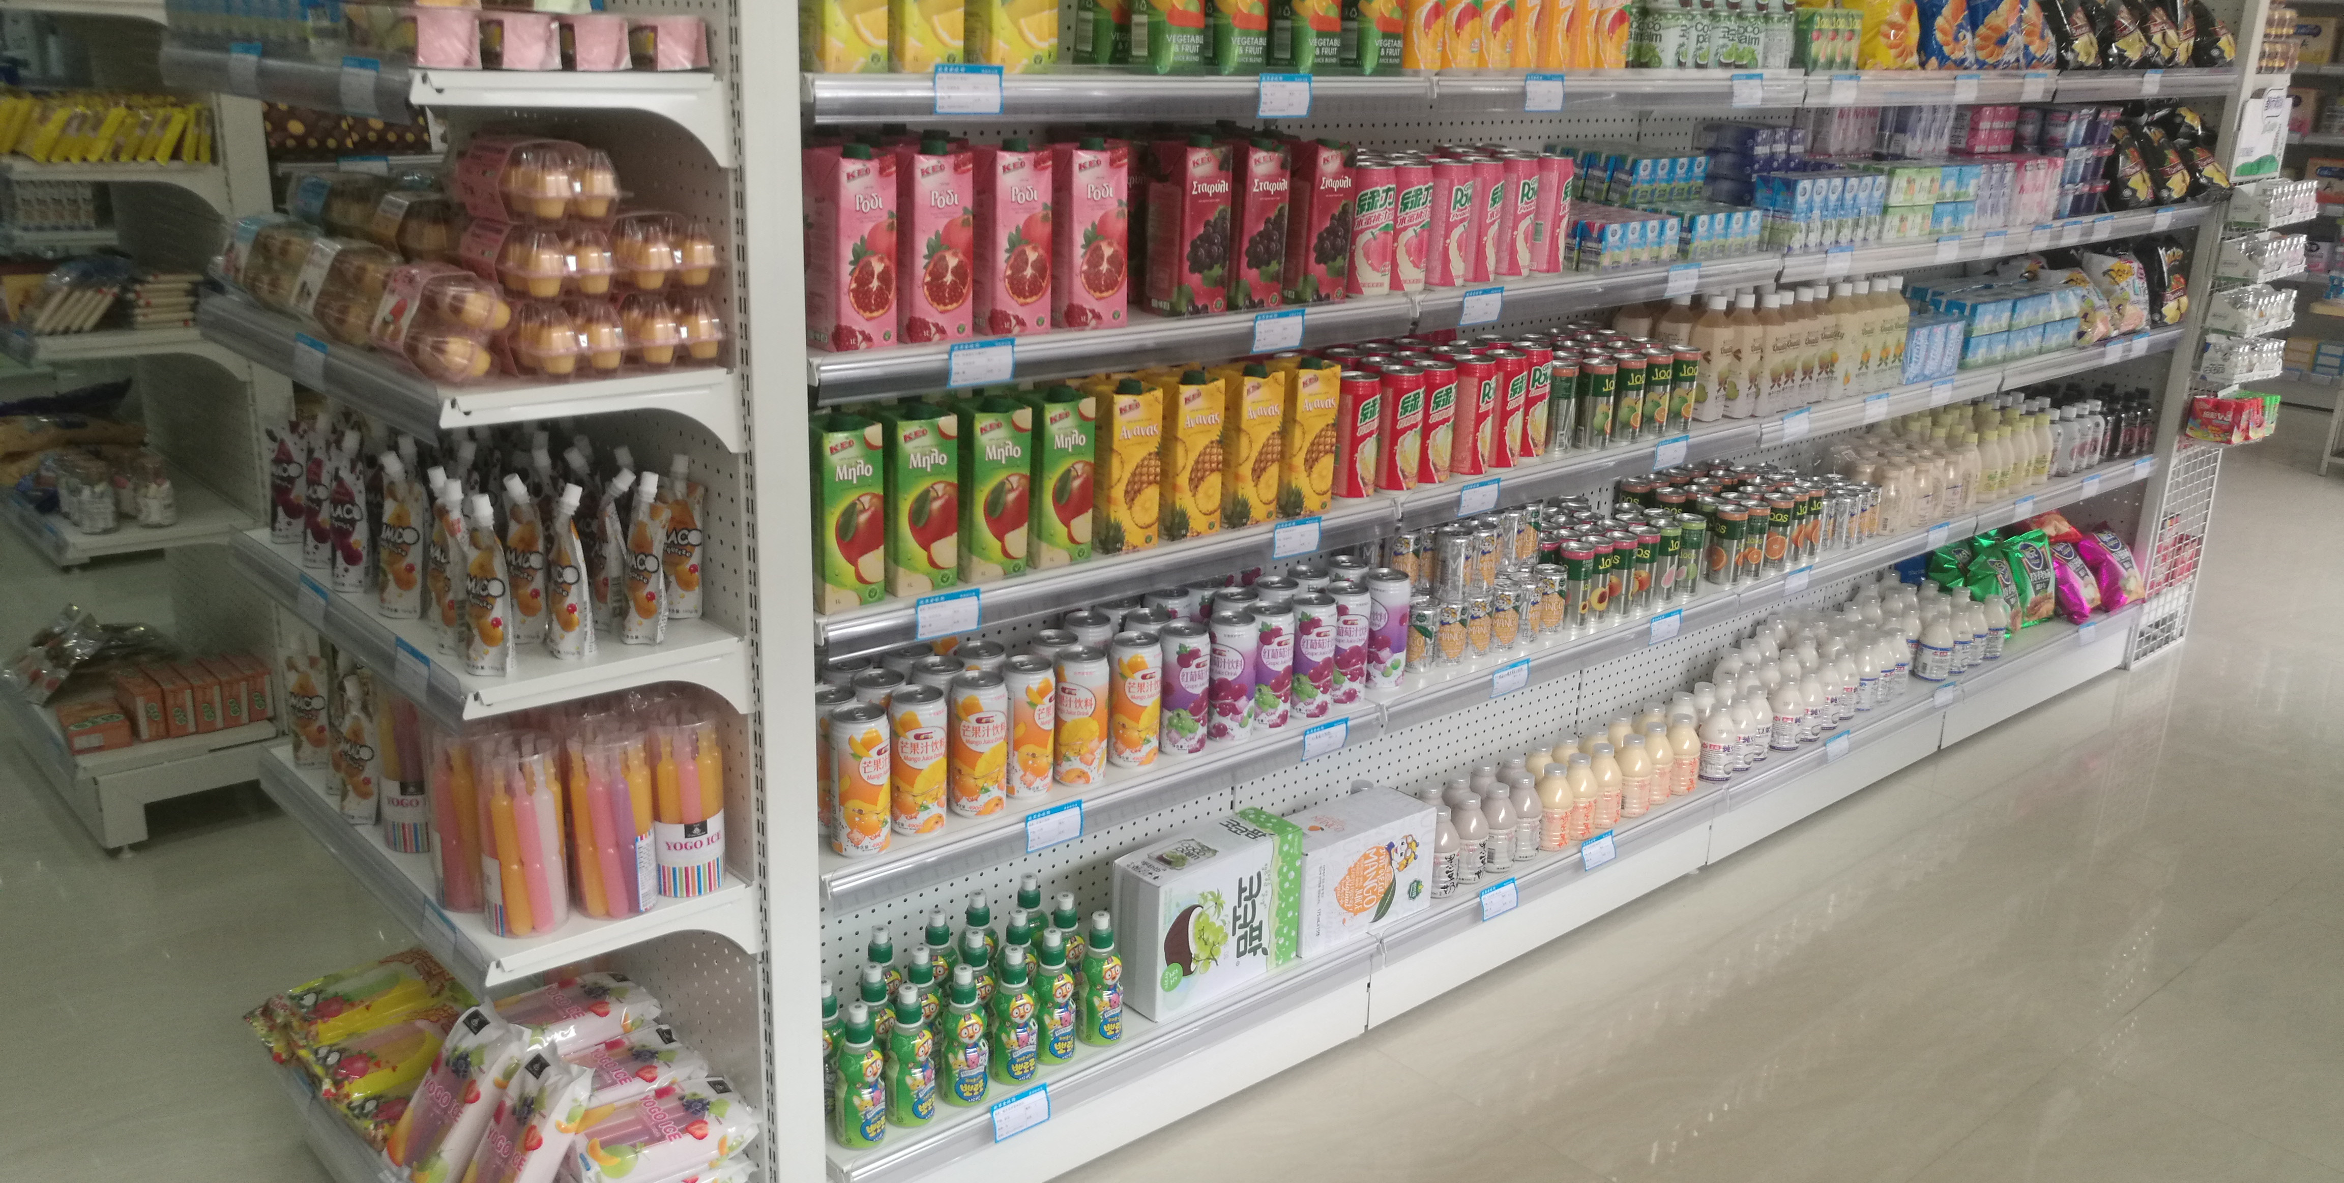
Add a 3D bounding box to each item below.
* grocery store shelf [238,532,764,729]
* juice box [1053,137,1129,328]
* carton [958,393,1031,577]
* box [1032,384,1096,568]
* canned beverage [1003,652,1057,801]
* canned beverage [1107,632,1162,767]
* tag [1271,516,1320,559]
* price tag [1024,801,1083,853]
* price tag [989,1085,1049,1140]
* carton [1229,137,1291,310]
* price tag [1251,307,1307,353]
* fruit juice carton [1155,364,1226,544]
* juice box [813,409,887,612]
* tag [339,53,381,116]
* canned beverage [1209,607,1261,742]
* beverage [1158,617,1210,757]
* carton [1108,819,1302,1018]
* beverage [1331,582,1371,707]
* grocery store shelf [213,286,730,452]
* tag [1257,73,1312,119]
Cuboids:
[{"bbox_3d":[-0.791,0.019,2.050,0.300,0.091,0.748,-13,23,-39],"label":"grocery store shelf"},{"bbox_3d":[-0.100,-0.418,2.118,0.071,0.216,0.071,-8,21,-29],"label":"juice box"},{"bbox_3d":[-0.216,-0.124,2.106,0.075,0.212,0.075,-11,22,-36],"label":"carton"},{"bbox_3d":[-0.144,-0.139,2.157,0.074,0.210,0.069,-12,22,-38],"label":"box"},{"bbox_3d":[-0.175,0.167,2.241,0.066,0.168,0.066,2,18,-1],"label":"canned beverage"},{"bbox_3d":[-0.046,0.139,2.334,0.066,0.168,0.066,2,18,-1],"label":"canned beverage"},{"bbox_3d":[0.164,-0.068,2.371,0.083,0.046,0.005,-13,24,-40],"label":"tag"},{"bbox_3d":[-0.142,0.288,2.239,0.086,0.047,0.005,-13,23,-40],"label":"price tag"},{"bbox_3d":[-0.186,0.643,2.252,0.083,0.046,0.005,-13,16,-40],"label":"price tag"},{"bbox_3d":[0.093,-0.460,2.281,0.074,0.208,0.072,-13,23,-40],"label":"carton"},{"bbox_3d":[0.132,-0.320,2.250,0.084,0.047,0.005,-13,28,-39],"label":"price tag"},{"bbox_3d":[0.015,-0.181,2.330,0.071,0.216,0.071,-11,22,-35],"label":"fruit juice carton"},{"bbox_3d":[-0.366,-0.092,1.987,0.075,0.212,0.075,-15,25,-42],"label":"juice box"},{"bbox_3d":[-0.686,-0.426,1.544,0.007,0.051,0.089,-13,23,-39],"label":"tag"},{"bbox_3d":[0.079,0.114,2.472,0.066,0.168,0.066,2,18,-1],"label":"canned beverage"},{"bbox_3d":[0.018,0.126,2.415,0.066,0.167,0.066,2,17,-1],"label":"beverage"},{"bbox_3d":[0.050,0.444,2.529,0.275,0.200,0.096,-14,24,-42],"label":"carton"},{"bbox_3d":[0.249,0.072,2.611,0.066,0.167,0.066,2,17,-1],"label":"beverage"},{"bbox_3d":[-0.768,-0.245,1.949,0.300,0.096,0.728,-13,23,-40],"label":"grocery store shelf"},{"bbox_3d":[0.134,-0.584,2.155,0.084,0.048,0.005,-13,28,-39],"label":"tag"}]

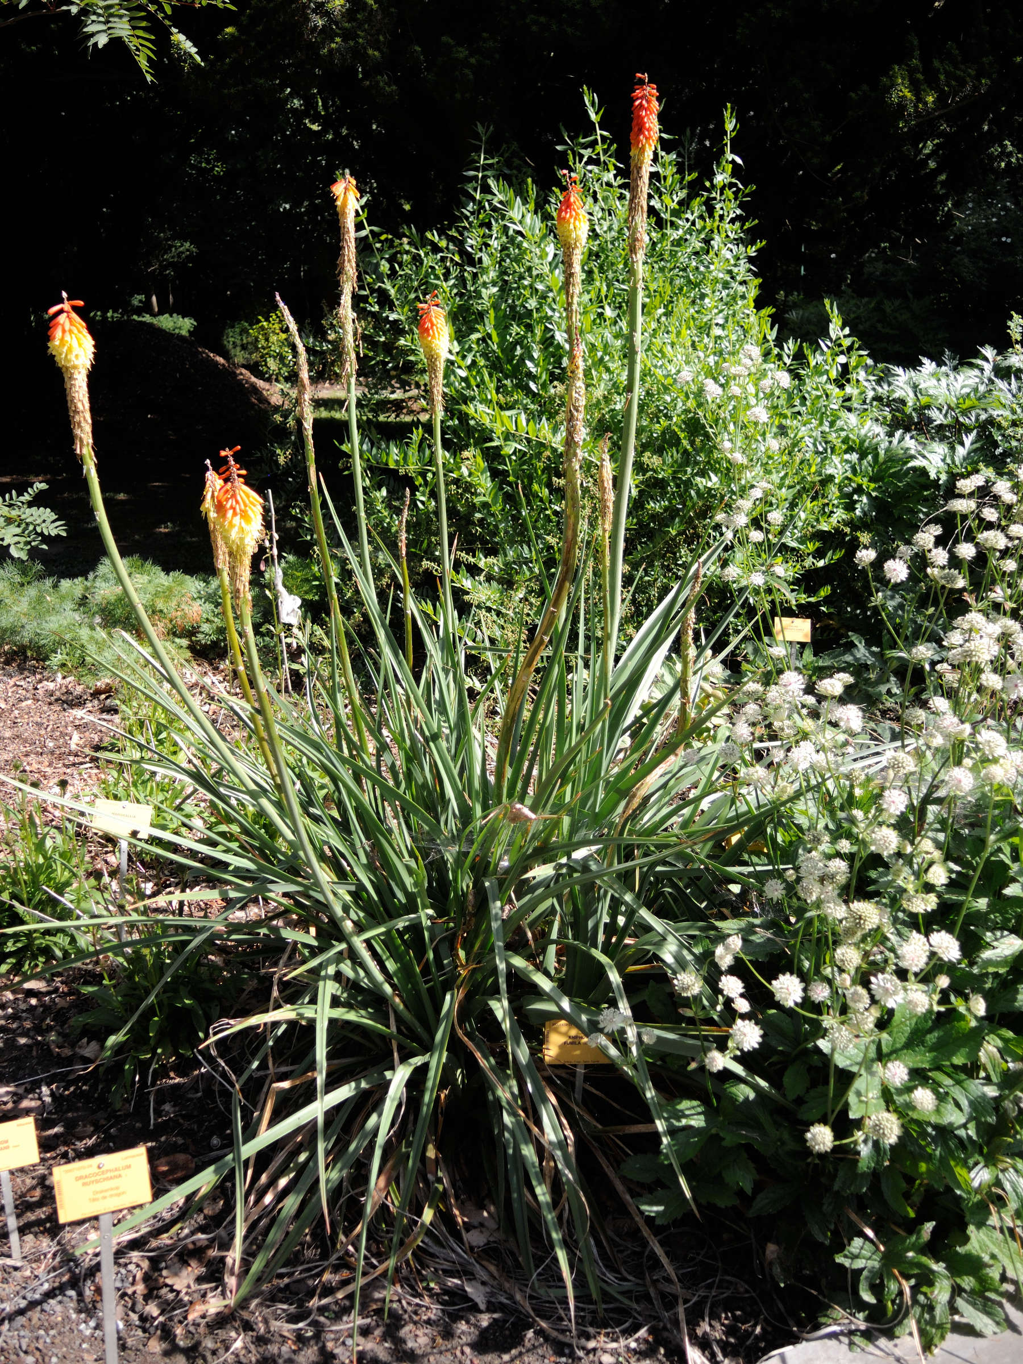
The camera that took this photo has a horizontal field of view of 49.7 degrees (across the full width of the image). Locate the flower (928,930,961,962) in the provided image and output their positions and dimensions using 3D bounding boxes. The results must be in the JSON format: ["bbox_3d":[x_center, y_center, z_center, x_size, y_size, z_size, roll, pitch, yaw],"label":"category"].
[{"bbox_3d":[0.487,0.298,1.240,0.037,0.033,0.037,8,21,23],"label":"flower"}]

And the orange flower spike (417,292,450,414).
[{"bbox_3d":[-0.111,-0.471,1.580,0.047,0.169,0.047,0,15,0],"label":"orange flower spike"}]

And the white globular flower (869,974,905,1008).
[{"bbox_3d":[0.447,0.367,1.310,0.042,0.035,0.042,0,15,0],"label":"white globular flower"}]

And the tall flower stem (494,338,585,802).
[{"bbox_3d":[0.036,-0.138,1.450,0.116,0.610,0.100,0,15,0],"label":"tall flower stem"}]

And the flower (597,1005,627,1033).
[{"bbox_3d":[0.130,0.434,1.420,0.037,0.032,0.037,0,15,0],"label":"flower"}]

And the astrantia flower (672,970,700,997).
[{"bbox_3d":[0.210,0.361,1.320,0.034,0.030,0.034,3,19,10],"label":"astrantia flower"}]

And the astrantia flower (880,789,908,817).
[{"bbox_3d":[0.483,0.152,1.390,0.036,0.031,0.036,7,20,20],"label":"astrantia flower"}]

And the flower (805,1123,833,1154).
[{"bbox_3d":[0.343,0.509,1.230,0.033,0.029,0.033,6,20,18],"label":"flower"}]

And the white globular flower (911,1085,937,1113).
[{"bbox_3d":[0.468,0.473,1.250,0.031,0.027,0.031,8,21,23],"label":"white globular flower"}]

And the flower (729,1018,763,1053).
[{"bbox_3d":[0.262,0.394,1.230,0.038,0.034,0.038,5,20,13],"label":"flower"}]

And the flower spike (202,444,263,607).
[{"bbox_3d":[-0.323,-0.182,1.280,0.073,0.178,0.065,0,15,0],"label":"flower spike"}]

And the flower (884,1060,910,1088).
[{"bbox_3d":[0.454,0.461,1.300,0.031,0.028,0.031,0,15,0],"label":"flower"}]

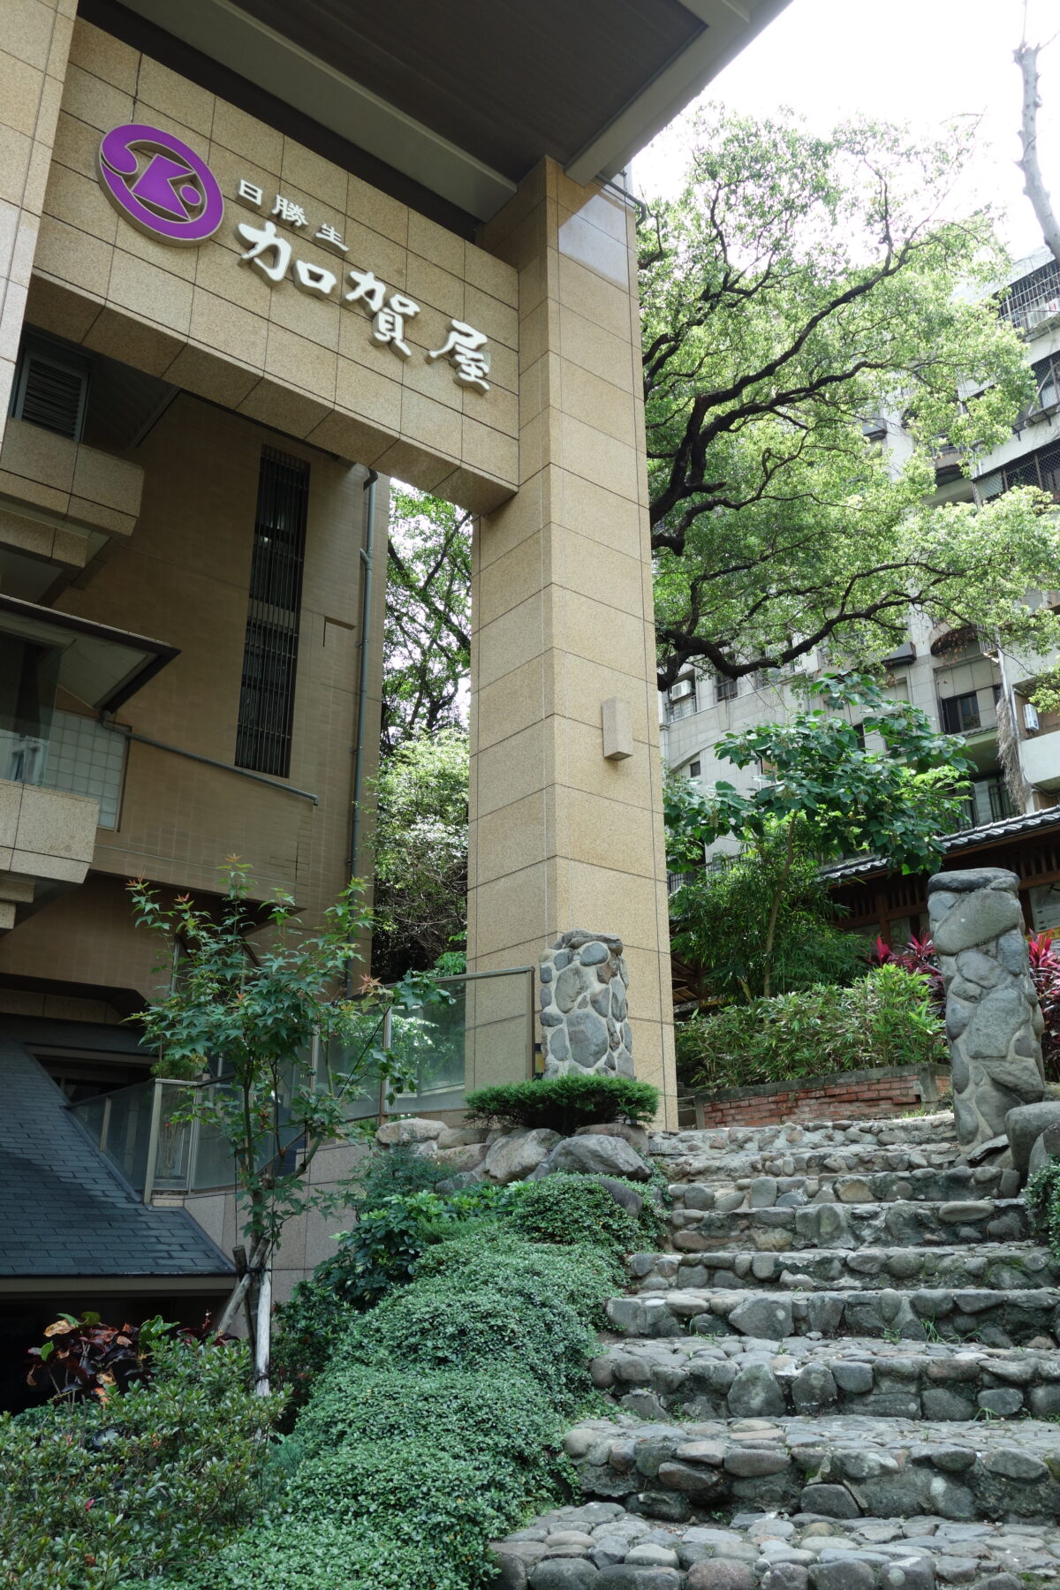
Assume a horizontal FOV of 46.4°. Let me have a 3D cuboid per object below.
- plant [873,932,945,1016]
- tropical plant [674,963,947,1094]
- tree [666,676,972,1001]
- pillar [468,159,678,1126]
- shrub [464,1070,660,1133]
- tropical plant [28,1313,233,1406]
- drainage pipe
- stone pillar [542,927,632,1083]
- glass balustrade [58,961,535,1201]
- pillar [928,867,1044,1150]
[{"bbox_3d":[3.383,1.781,11.254,0.800,1.000,0.750,0,-20,0],"label":"plant"},{"bbox_3d":[2.507,2.258,11.350,0.850,0.980,2.900,14,-24,-36],"label":"tropical plant"},{"bbox_3d":[2.870,0.739,13.324,3.050,4.000,2.600,0,-20,0],"label":"tree"},{"bbox_3d":[0.283,-1.571,10.936,1.148,8.919,1.155,14,-24,-36],"label":"pillar"},{"bbox_3d":[0.184,1.867,7.498,1.200,0.380,0.750,0,-20,0],"label":"shrub"},{"bbox_3d":[-2.324,3.381,7.235,1.150,0.680,0.800,0,-20,0],"label":"tropical plant"},{"bbox_3d":[-2.363,-1.103,17.485,0.110,8.266,0.110,14,-24,-36],"label":"drainage pipe"},{"bbox_3d":[0.379,1.586,8.458,0.600,1.280,0.580,-3,-20,6],"label":"stone pillar"},{"bbox_3d":[-2.288,2.567,10.285,5.500,1.500,0.550,-15,-25,36],"label":"glass balustrade"},{"bbox_3d":[2.740,1.271,7.509,0.540,1.660,0.540,-6,-20,16],"label":"pillar"}]

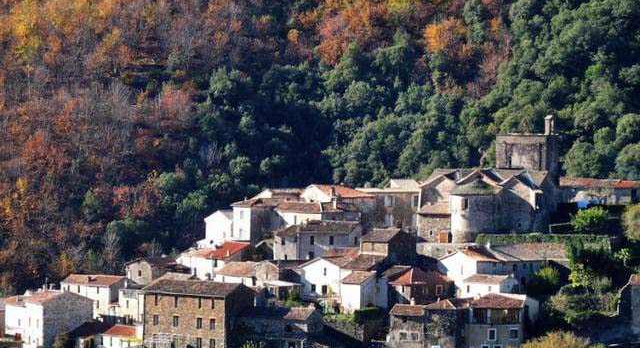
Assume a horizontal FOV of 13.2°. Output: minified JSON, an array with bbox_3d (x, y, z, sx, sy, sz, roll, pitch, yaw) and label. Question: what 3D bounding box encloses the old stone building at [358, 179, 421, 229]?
[{"bbox_3d":[11.800,5.330,473.000,10.200,8.500,7.500,0,2,6],"label":"old stone building"}]

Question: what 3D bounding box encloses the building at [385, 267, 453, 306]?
[{"bbox_3d":[15.820,18.020,443.000,8.400,5.700,5.300,-2,3,-40],"label":"building"}]

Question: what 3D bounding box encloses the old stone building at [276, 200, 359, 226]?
[{"bbox_3d":[-0.320,6.830,464.000,13.000,4.600,6.200,1,2,20],"label":"old stone building"}]

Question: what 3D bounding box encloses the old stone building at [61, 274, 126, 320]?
[{"bbox_3d":[-40.860,23.060,515.000,12.200,8.000,8.200,2,3,41],"label":"old stone building"}]

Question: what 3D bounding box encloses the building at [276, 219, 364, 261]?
[{"bbox_3d":[-0.150,11.050,456.000,12.800,6.600,7.000,1,2,22],"label":"building"}]

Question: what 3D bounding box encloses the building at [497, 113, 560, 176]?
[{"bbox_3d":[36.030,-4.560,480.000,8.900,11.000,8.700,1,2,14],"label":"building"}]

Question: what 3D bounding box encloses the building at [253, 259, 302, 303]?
[{"bbox_3d":[-6.810,17.220,445.000,5.100,6.100,5.900,2,3,35],"label":"building"}]

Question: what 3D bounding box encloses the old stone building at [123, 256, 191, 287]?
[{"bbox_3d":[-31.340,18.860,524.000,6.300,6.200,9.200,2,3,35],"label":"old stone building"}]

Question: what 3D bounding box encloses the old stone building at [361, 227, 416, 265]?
[{"bbox_3d":[11.250,12.110,455.000,5.800,6.000,7.100,2,3,40],"label":"old stone building"}]

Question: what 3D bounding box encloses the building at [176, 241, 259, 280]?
[{"bbox_3d":[-19.350,16.540,526.000,12.400,6.900,9.200,2,3,39],"label":"building"}]

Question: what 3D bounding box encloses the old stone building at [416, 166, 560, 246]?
[{"bbox_3d":[32.750,6.080,540.000,25.000,14.000,17.000,1,2,12],"label":"old stone building"}]

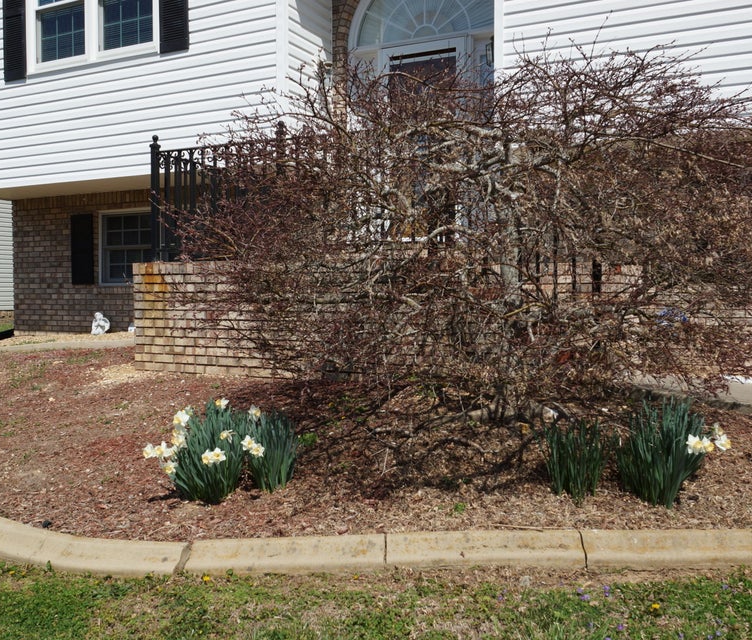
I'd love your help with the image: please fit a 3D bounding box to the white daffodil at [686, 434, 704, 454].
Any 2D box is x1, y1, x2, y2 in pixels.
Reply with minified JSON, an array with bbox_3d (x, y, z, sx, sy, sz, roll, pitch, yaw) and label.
[{"bbox_3d":[1.406,0.548,3.520,0.078,0.087,0.055,-1,3,-27],"label":"white daffodil"}]

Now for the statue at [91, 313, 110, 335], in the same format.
[{"bbox_3d":[-3.272,0.042,9.500,0.230,0.265,0.180,1,2,25],"label":"statue"}]

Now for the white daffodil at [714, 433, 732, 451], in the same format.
[{"bbox_3d":[1.529,0.535,3.520,0.055,0.080,0.075,1,3,31],"label":"white daffodil"}]

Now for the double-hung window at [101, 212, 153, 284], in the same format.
[{"bbox_3d":[-3.017,-0.878,9.750,0.930,0.930,0.100,1,3,28],"label":"double-hung window"}]

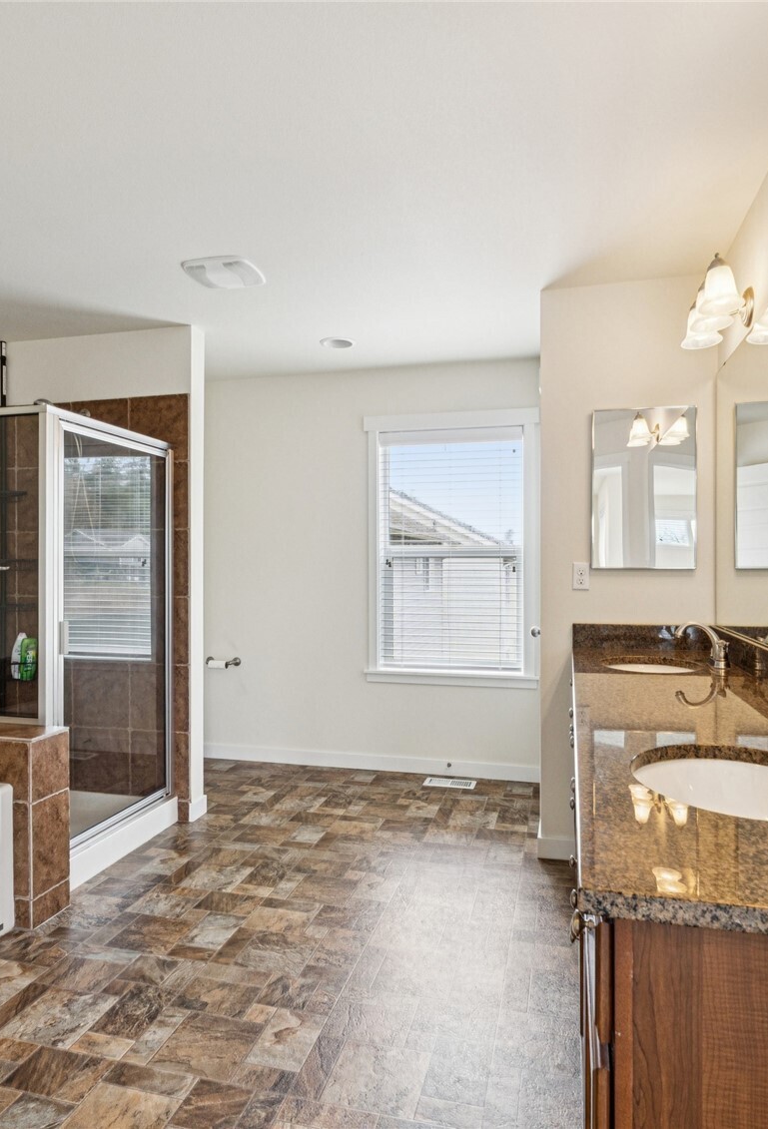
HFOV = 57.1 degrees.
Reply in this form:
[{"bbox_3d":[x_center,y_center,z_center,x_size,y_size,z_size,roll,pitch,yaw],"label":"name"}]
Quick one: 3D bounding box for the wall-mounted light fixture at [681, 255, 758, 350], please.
[{"bbox_3d":[1.131,-0.879,2.389,0.187,0.200,0.475,0,0,15],"label":"wall-mounted light fixture"}]

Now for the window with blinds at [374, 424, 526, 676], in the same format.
[{"bbox_3d":[0.385,-0.084,4.207,0.910,1.480,0.100,0,0,15],"label":"window with blinds"}]

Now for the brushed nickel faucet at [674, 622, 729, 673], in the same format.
[{"bbox_3d":[1.101,0.277,2.446,0.175,0.155,0.235,0,0,15],"label":"brushed nickel faucet"}]

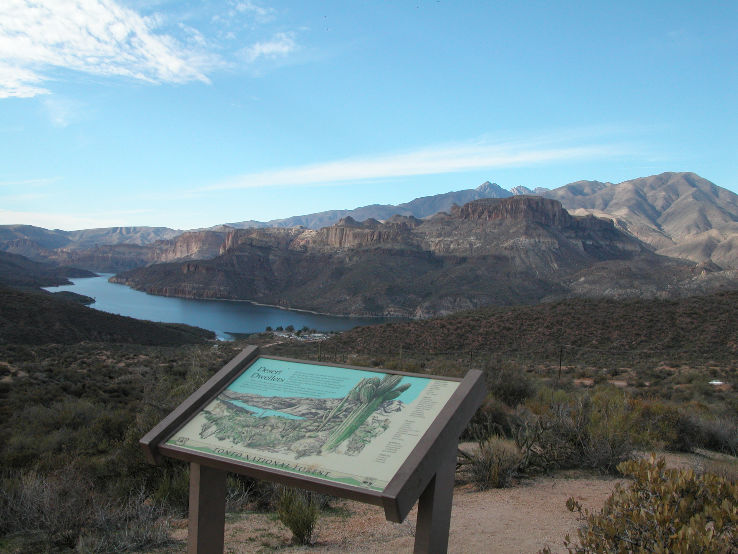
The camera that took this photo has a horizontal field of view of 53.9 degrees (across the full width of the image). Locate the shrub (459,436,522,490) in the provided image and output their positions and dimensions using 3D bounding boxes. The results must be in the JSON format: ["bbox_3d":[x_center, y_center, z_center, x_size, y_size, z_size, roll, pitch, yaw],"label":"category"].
[{"bbox_3d":[0.843,1.273,4.950,0.410,0.370,0.390,1,2,0],"label":"shrub"}]

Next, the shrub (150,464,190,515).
[{"bbox_3d":[-1.207,1.319,4.500,0.290,0.320,0.290,1,2,0],"label":"shrub"}]

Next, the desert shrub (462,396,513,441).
[{"bbox_3d":[1.060,1.288,6.600,0.500,0.420,0.460,1,2,0],"label":"desert shrub"}]

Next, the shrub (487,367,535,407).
[{"bbox_3d":[2.190,1.722,11.300,0.820,0.660,0.760,1,2,0],"label":"shrub"}]

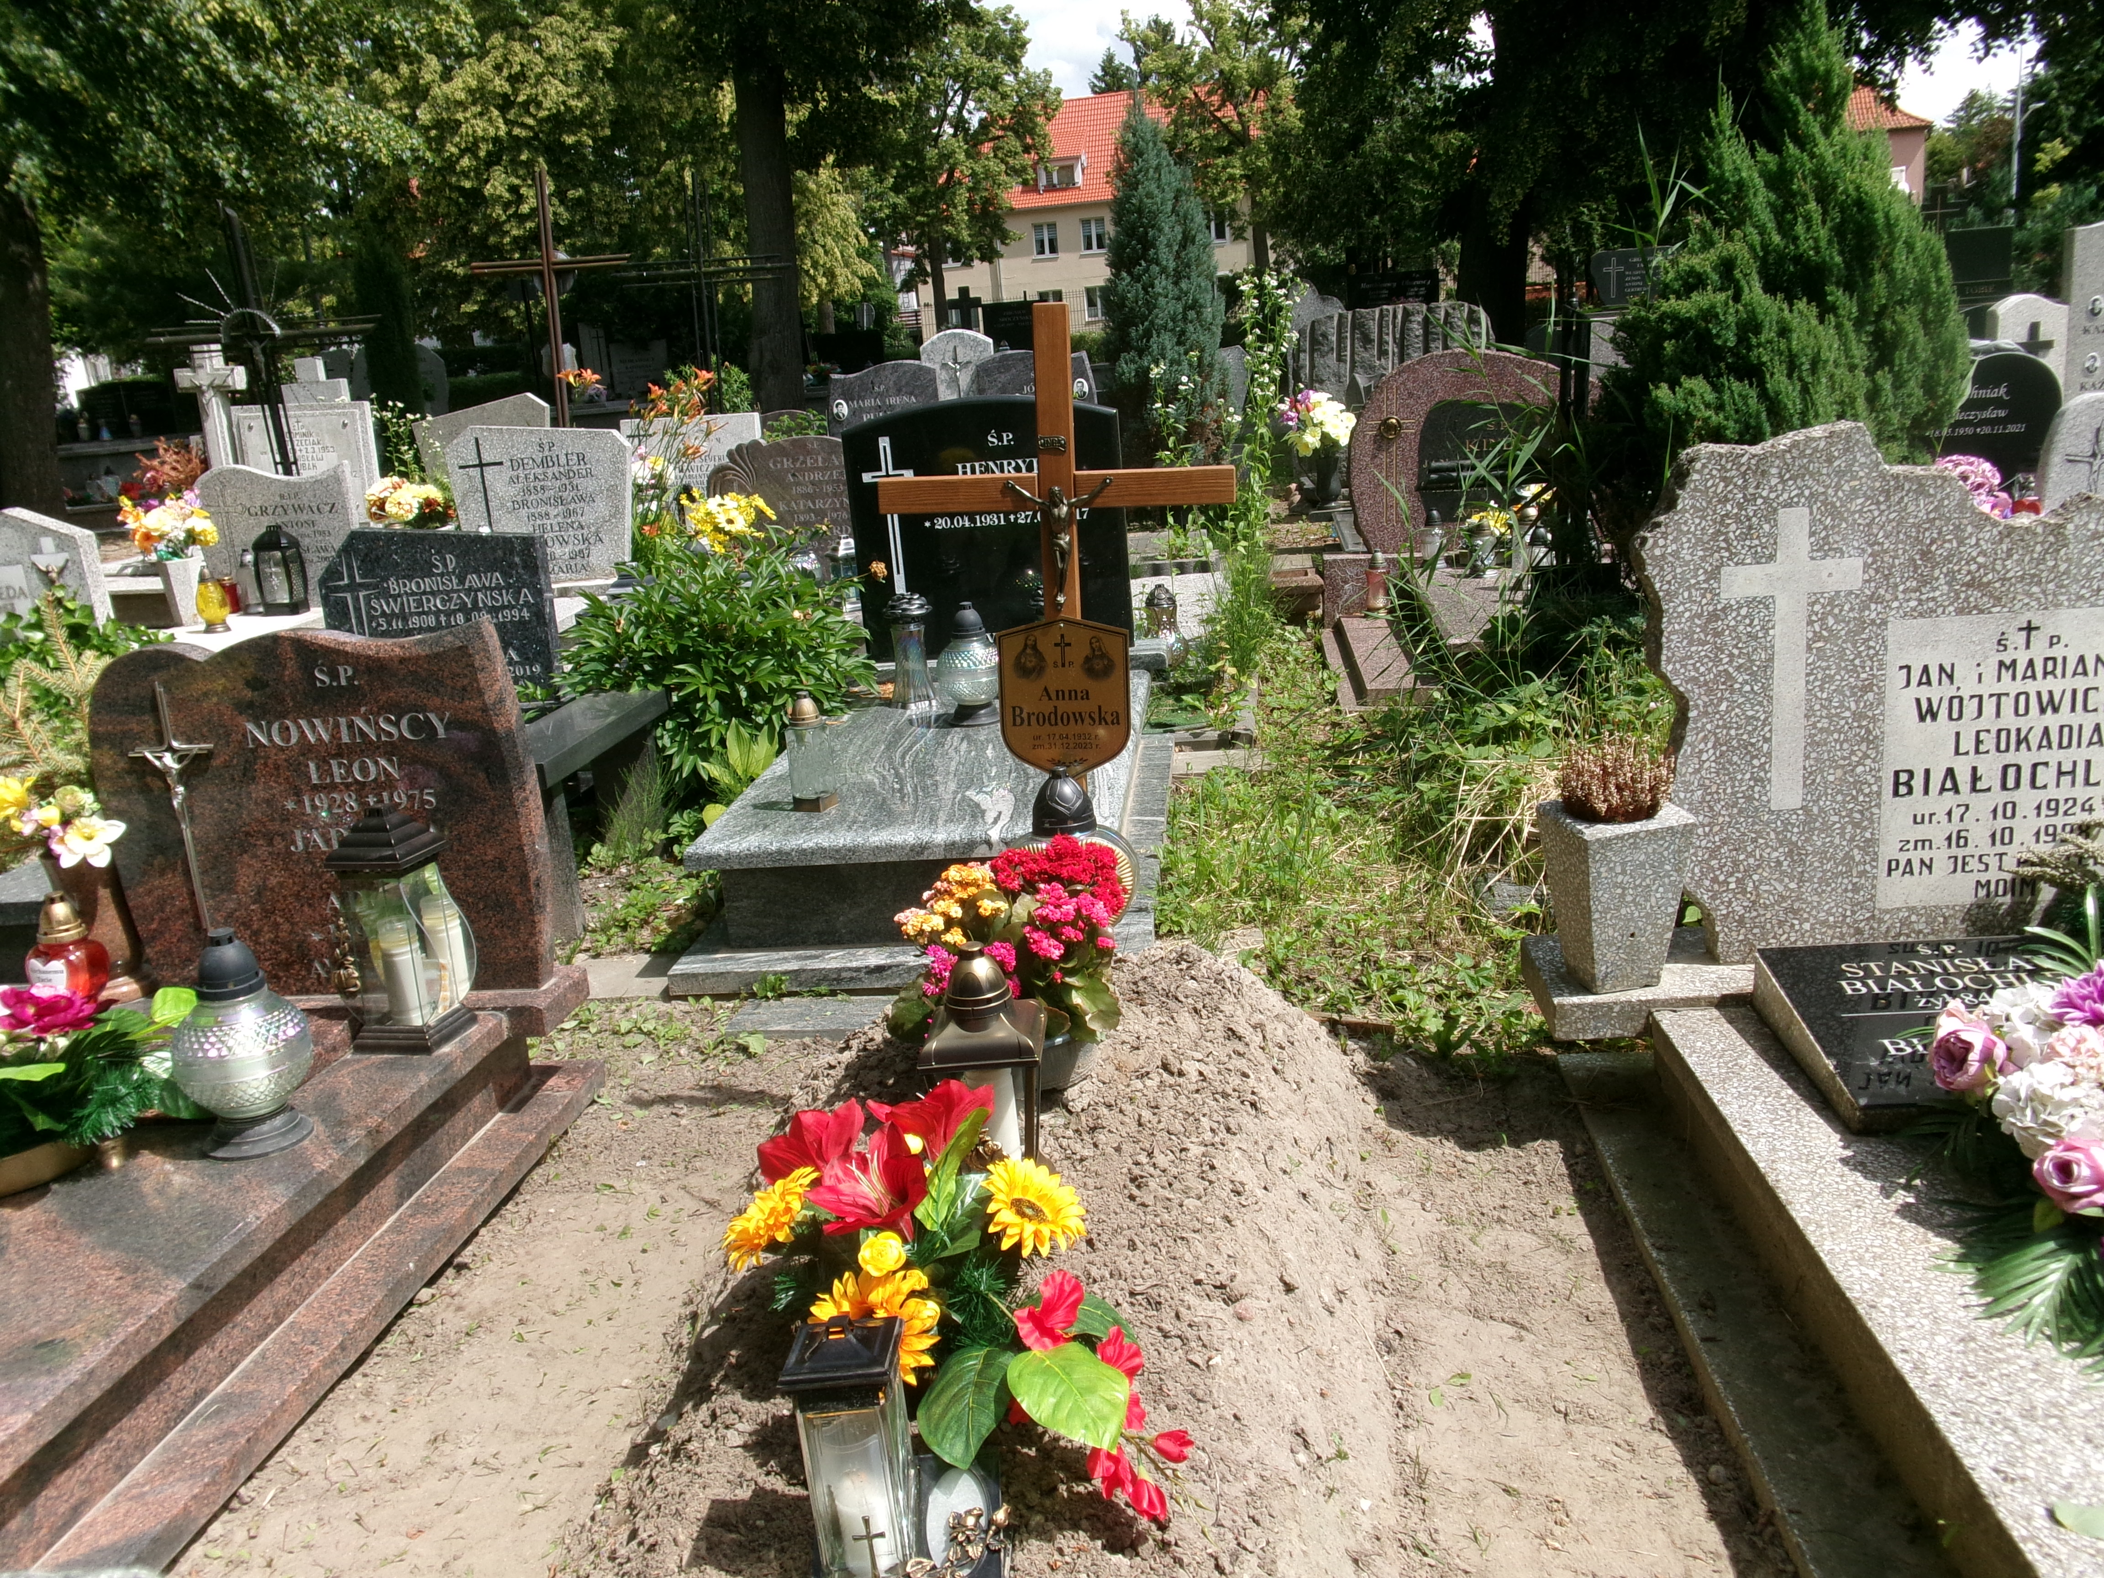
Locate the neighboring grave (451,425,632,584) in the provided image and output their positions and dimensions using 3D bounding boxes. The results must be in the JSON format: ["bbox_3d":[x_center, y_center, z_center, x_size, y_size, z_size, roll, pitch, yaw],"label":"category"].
[{"bbox_3d":[-2.354,-1.300,7.800,0.820,0.720,0.090,-3,13,7],"label":"neighboring grave"}]

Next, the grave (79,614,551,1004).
[{"bbox_3d":[-1.356,0.047,3.139,0.790,0.670,0.090,-3,13,7],"label":"grave"}]

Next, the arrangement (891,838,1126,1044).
[{"bbox_3d":[-0.067,0.248,2.630,0.350,0.290,0.320,-3,13,7],"label":"arrangement"}]

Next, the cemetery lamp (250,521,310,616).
[{"bbox_3d":[-3.630,-1.035,7.974,0.200,0.408,0.200,-3,14,7],"label":"cemetery lamp"}]

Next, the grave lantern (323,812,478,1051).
[{"bbox_3d":[-1.124,0.229,2.901,0.190,0.401,0.175,-2,14,10],"label":"grave lantern"}]

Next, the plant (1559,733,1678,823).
[{"bbox_3d":[0.986,-0.016,2.964,0.200,0.155,0.200,-3,13,7],"label":"plant"}]

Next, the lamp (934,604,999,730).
[{"bbox_3d":[-0.245,-0.376,4.928,0.190,0.330,0.190,-3,14,6],"label":"lamp"}]

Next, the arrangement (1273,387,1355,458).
[{"bbox_3d":[1.518,-2.116,9.826,0.440,0.370,0.400,-3,14,6],"label":"arrangement"}]

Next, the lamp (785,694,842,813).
[{"bbox_3d":[-0.564,-0.091,3.973,0.083,0.279,0.083,2,15,23],"label":"lamp"}]

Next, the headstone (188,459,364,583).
[{"bbox_3d":[-3.732,-1.204,8.152,0.720,0.698,0.100,-2,14,8],"label":"headstone"}]

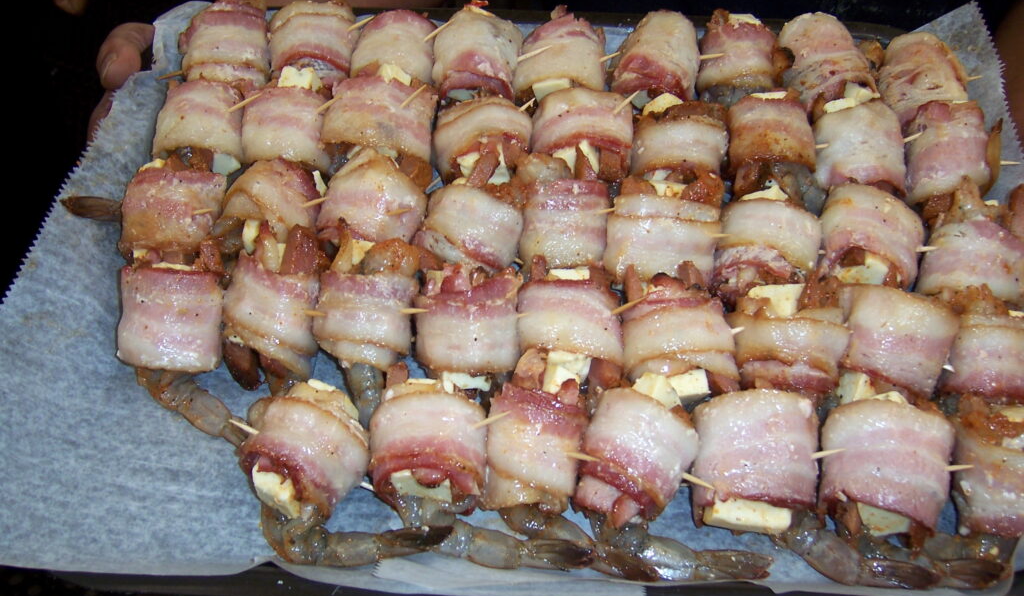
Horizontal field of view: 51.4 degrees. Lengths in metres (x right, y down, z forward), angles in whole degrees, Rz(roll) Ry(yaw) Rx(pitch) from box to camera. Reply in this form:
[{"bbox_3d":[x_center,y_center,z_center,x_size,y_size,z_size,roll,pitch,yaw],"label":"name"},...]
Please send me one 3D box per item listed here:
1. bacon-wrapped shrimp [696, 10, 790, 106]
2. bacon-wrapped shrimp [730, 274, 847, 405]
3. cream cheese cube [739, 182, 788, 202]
[{"bbox_3d":[0.121,-0.125,0.564,0.043,0.035,0.043,-3,60,-2],"label":"bacon-wrapped shrimp"},{"bbox_3d":[0.123,0.020,0.479,0.050,0.037,0.047,2,60,0],"label":"bacon-wrapped shrimp"},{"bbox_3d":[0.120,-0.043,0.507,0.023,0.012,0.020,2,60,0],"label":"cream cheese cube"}]

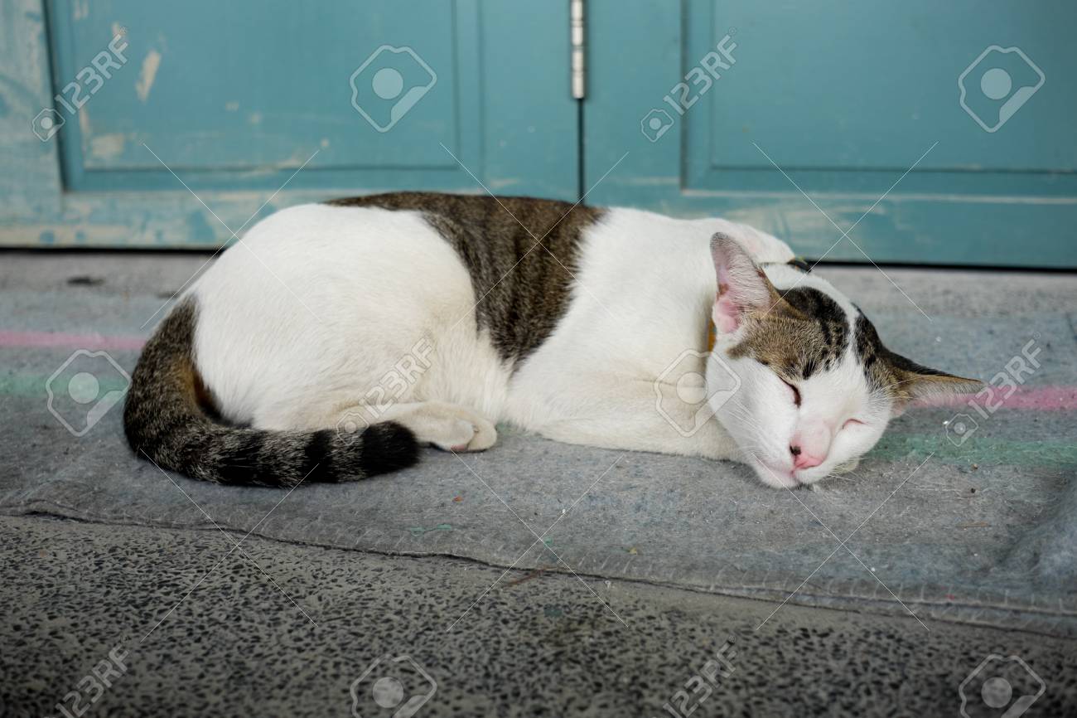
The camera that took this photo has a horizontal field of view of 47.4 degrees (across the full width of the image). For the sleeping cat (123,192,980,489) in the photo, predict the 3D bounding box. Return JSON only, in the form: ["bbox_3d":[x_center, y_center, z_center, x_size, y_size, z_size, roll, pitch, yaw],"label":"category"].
[{"bbox_3d":[0.008,-0.031,0.805,0.510,0.145,0.280,0,17,4],"label":"sleeping cat"}]

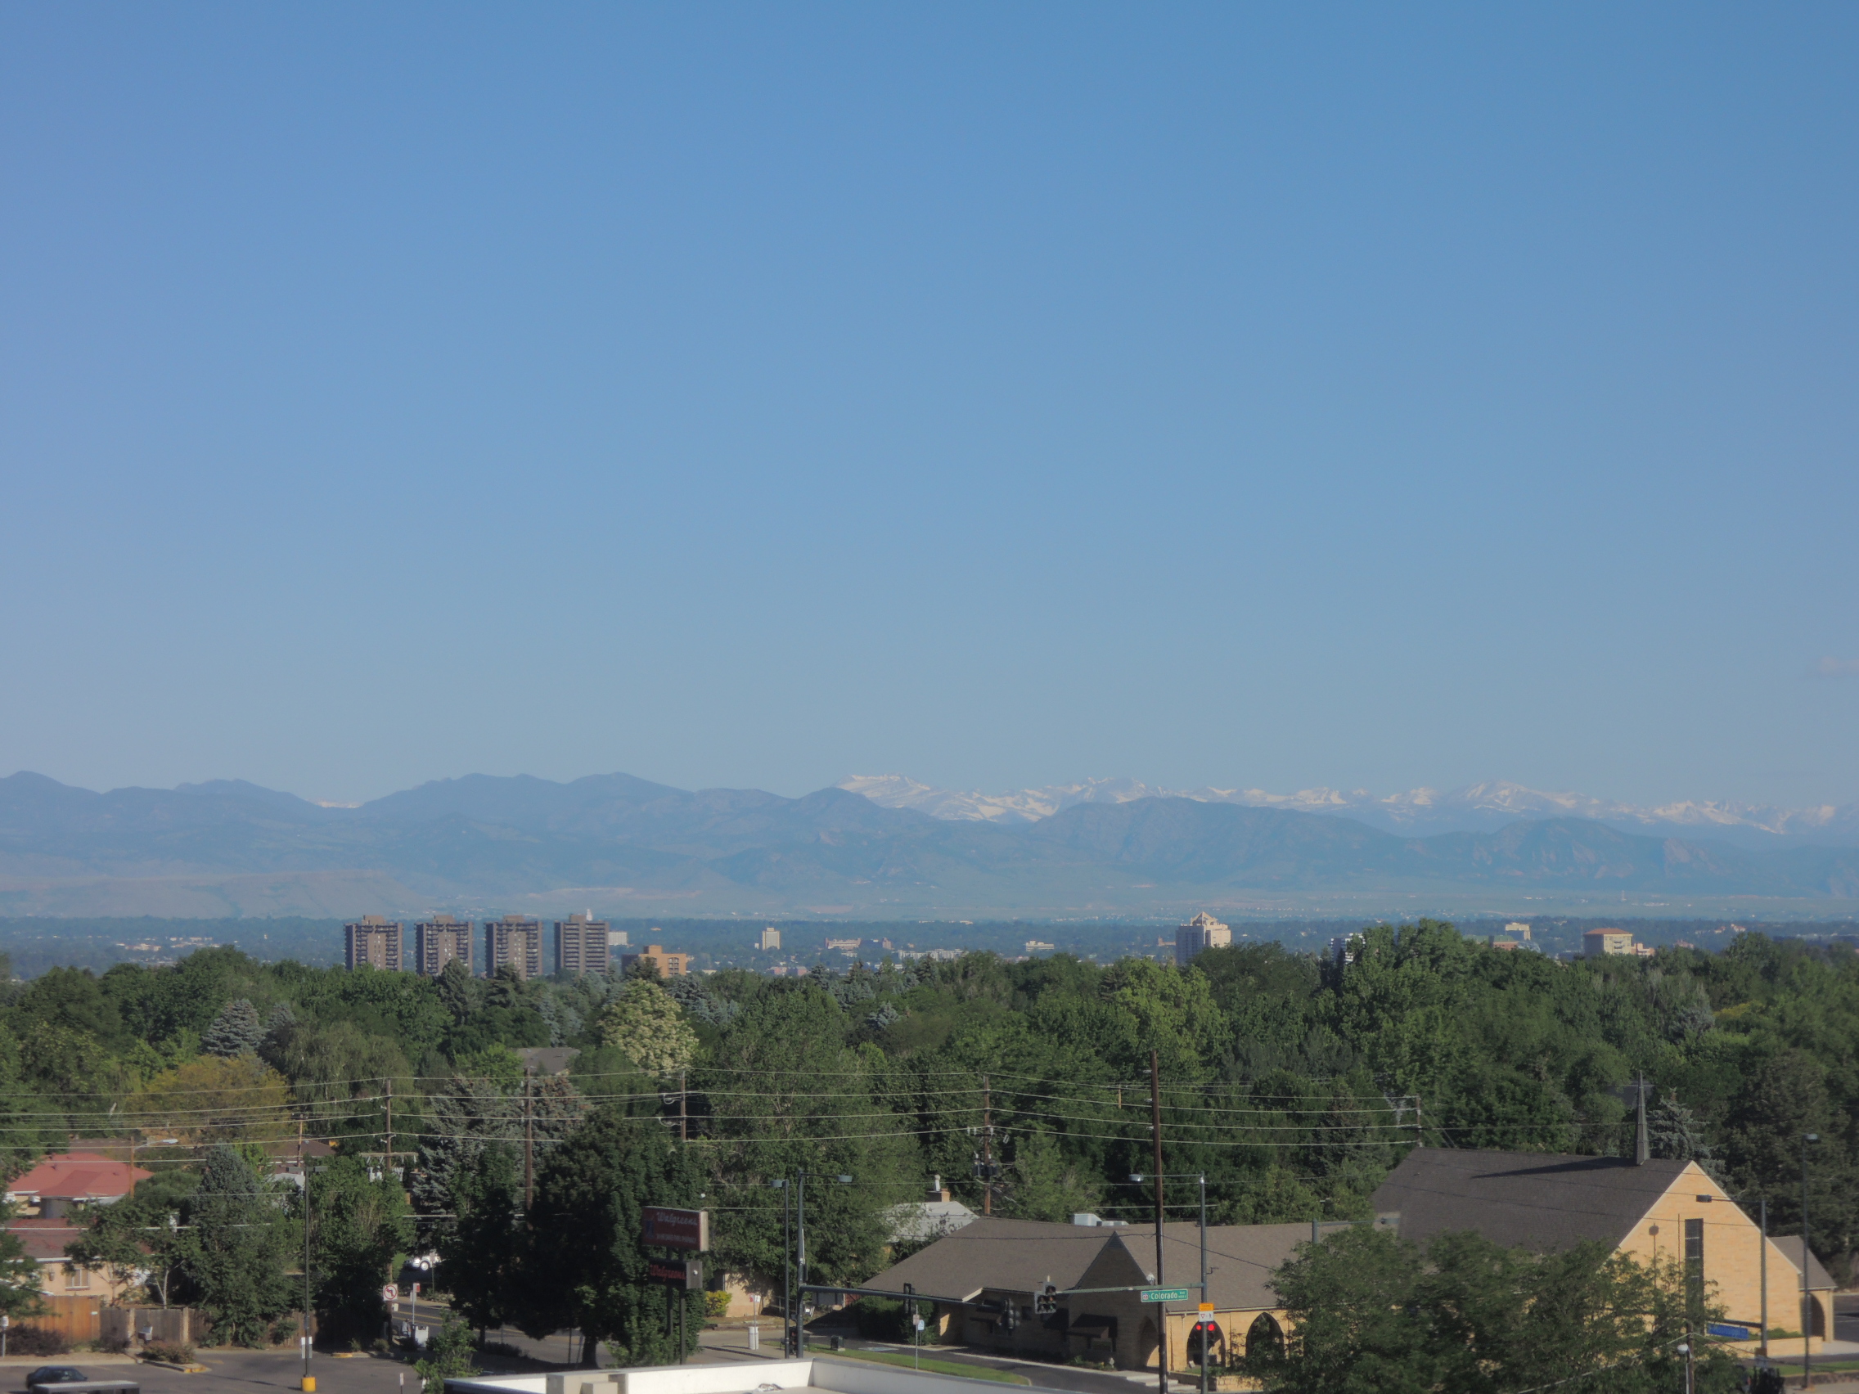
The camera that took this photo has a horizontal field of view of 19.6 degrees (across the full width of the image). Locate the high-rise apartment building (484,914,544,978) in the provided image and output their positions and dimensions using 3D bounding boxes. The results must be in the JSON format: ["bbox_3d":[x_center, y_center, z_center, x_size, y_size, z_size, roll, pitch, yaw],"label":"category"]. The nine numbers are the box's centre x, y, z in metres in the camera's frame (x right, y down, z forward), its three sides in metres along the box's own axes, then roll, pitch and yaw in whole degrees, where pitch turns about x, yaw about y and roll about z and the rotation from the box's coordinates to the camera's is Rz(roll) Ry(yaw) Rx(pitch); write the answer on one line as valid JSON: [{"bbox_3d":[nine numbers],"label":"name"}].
[{"bbox_3d":[-249.956,161.207,3236.086,34.000,60.000,15.000,1,-3,-32],"label":"high-rise apartment building"}]

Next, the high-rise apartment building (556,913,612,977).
[{"bbox_3d":[-205.693,160.496,3181.018,29.000,62.000,20.000,1,-3,-21],"label":"high-rise apartment building"}]

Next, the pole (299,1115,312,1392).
[{"bbox_3d":[-27.055,24.281,232.908,0.500,11.600,0.500,0,-3,0],"label":"pole"}]

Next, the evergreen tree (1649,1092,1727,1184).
[{"bbox_3d":[41.351,26.851,292.095,6.300,10.900,6.300,0,-3,0],"label":"evergreen tree"}]

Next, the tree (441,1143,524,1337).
[{"bbox_3d":[-20.755,25.758,249.112,4.400,9.800,4.400,0,-3,0],"label":"tree"}]

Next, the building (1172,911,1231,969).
[{"bbox_3d":[186.455,182.141,3675.545,24.000,70.000,31.000,2,-3,-31],"label":"building"}]

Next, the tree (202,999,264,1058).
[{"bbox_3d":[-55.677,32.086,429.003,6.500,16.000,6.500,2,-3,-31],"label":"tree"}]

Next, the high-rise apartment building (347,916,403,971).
[{"bbox_3d":[-329.603,159.748,3191.120,34.000,60.000,15.000,1,-3,-32],"label":"high-rise apartment building"}]

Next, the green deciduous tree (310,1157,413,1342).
[{"bbox_3d":[-26.713,26.020,251.104,5.000,8.900,5.000,0,-3,0],"label":"green deciduous tree"}]

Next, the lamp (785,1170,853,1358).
[{"bbox_3d":[-4.060,23.541,205.664,0.500,10.600,3.900,2,-3,-31],"label":"lamp"}]

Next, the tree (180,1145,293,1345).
[{"bbox_3d":[-33.393,26.364,258.261,5.300,9.600,5.300,0,-3,0],"label":"tree"}]

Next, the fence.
[{"bbox_3d":[-37.552,30.205,257.184,5.000,1.900,0.200,1,-3,-24],"label":"fence"}]

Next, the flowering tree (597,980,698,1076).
[{"bbox_3d":[-25.149,33.586,478.986,9.000,16.500,9.000,0,-3,0],"label":"flowering tree"}]

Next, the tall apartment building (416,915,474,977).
[{"bbox_3d":[-284.124,159.073,3146.047,29.300,62.000,20.000,1,-3,-21],"label":"tall apartment building"}]

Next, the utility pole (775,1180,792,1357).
[{"bbox_3d":[-6.016,24.698,221.127,0.750,9.600,0.500,2,-3,-31],"label":"utility pole"}]

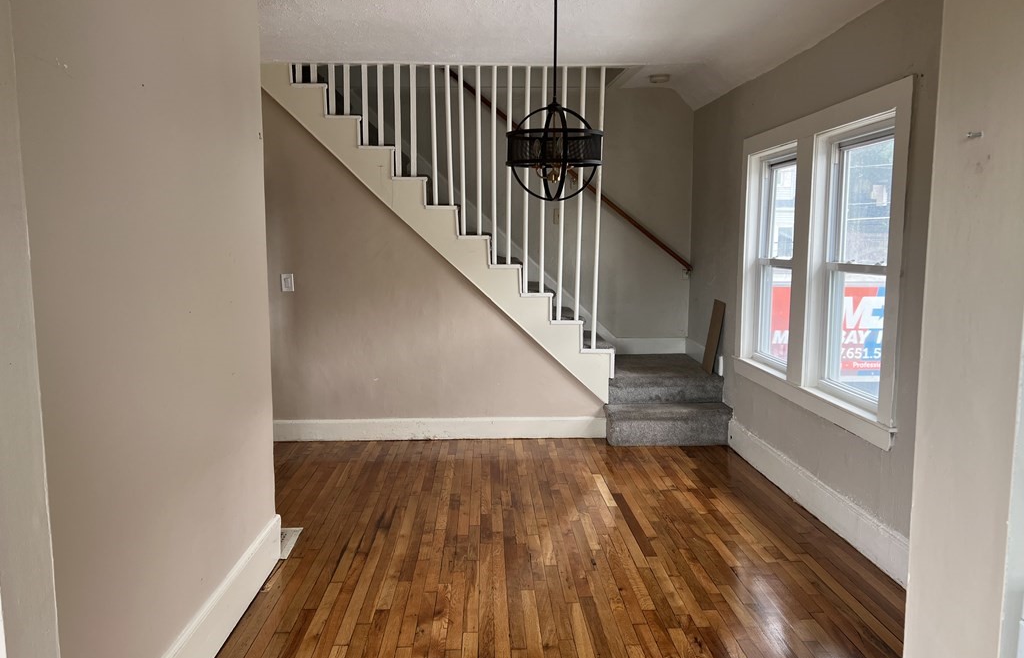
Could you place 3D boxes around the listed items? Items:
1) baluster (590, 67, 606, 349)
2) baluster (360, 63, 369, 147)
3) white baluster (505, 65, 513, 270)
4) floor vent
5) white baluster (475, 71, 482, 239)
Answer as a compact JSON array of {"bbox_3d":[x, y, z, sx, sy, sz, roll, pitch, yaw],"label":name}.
[{"bbox_3d":[0.606,-0.828,5.390,0.032,1.948,0.032,1,6,-2],"label":"baluster"},{"bbox_3d":[-1.004,-1.528,5.254,0.040,0.539,0.036,0,6,-2],"label":"baluster"},{"bbox_3d":[-0.017,-1.126,5.334,0.032,1.346,0.032,0,6,-2],"label":"white baluster"},{"bbox_3d":[-1.123,0.993,3.582,0.231,0.011,0.375,0,7,-3],"label":"floor vent"},{"bbox_3d":[-0.228,-1.228,5.315,0.032,1.142,0.032,0,6,-2],"label":"white baluster"}]

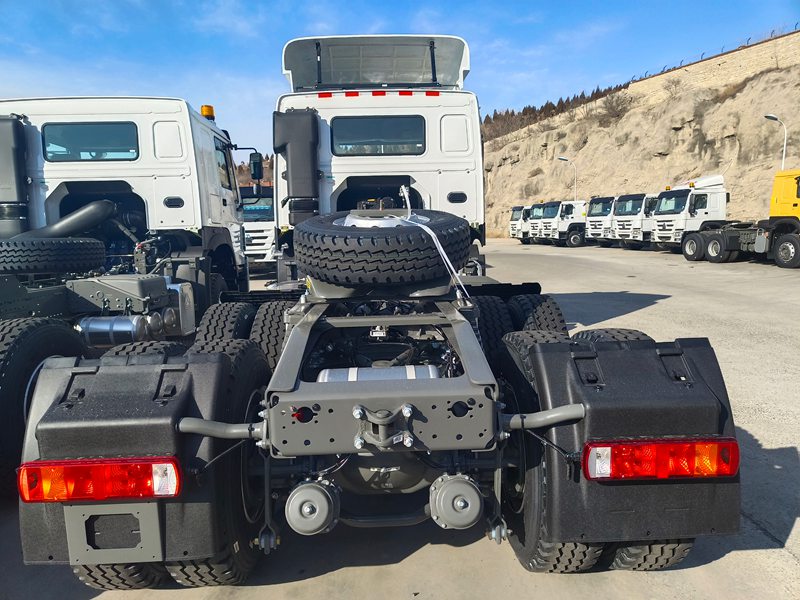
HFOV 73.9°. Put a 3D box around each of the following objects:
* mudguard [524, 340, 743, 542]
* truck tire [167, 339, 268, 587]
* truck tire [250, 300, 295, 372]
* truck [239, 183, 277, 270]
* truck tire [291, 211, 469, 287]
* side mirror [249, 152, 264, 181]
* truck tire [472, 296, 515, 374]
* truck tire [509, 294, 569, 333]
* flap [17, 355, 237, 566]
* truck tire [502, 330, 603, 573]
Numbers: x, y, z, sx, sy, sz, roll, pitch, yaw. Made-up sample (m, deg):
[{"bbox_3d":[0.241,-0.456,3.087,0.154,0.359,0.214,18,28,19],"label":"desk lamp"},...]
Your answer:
[{"bbox_3d":[0.856,0.501,1.917,0.660,0.690,0.380,-1,8,-2],"label":"mudguard"},{"bbox_3d":[-0.804,0.727,2.500,0.300,1.078,1.078,-1,8,-2],"label":"truck tire"},{"bbox_3d":[-0.849,0.539,3.907,0.300,1.078,1.078,-1,8,-2],"label":"truck tire"},{"bbox_3d":[-5.141,-2.659,20.735,2.450,3.000,6.600,-2,8,-3],"label":"truck"},{"bbox_3d":[-0.105,-0.348,3.297,1.078,0.290,1.078,-1,17,-2],"label":"truck tire"},{"bbox_3d":[-2.090,-1.951,7.750,0.200,0.400,0.120,-1,8,5],"label":"side mirror"},{"bbox_3d":[0.627,0.501,3.948,0.300,1.078,1.078,-1,8,-2],"label":"truck tire"},{"bbox_3d":[0.976,0.492,3.958,0.300,1.078,1.078,-1,8,-2],"label":"truck tire"},{"bbox_3d":[-0.963,0.548,1.865,0.660,0.690,0.380,-1,8,-2],"label":"flap"},{"bbox_3d":[0.671,0.689,2.541,0.300,1.078,1.078,-1,8,-2],"label":"truck tire"}]

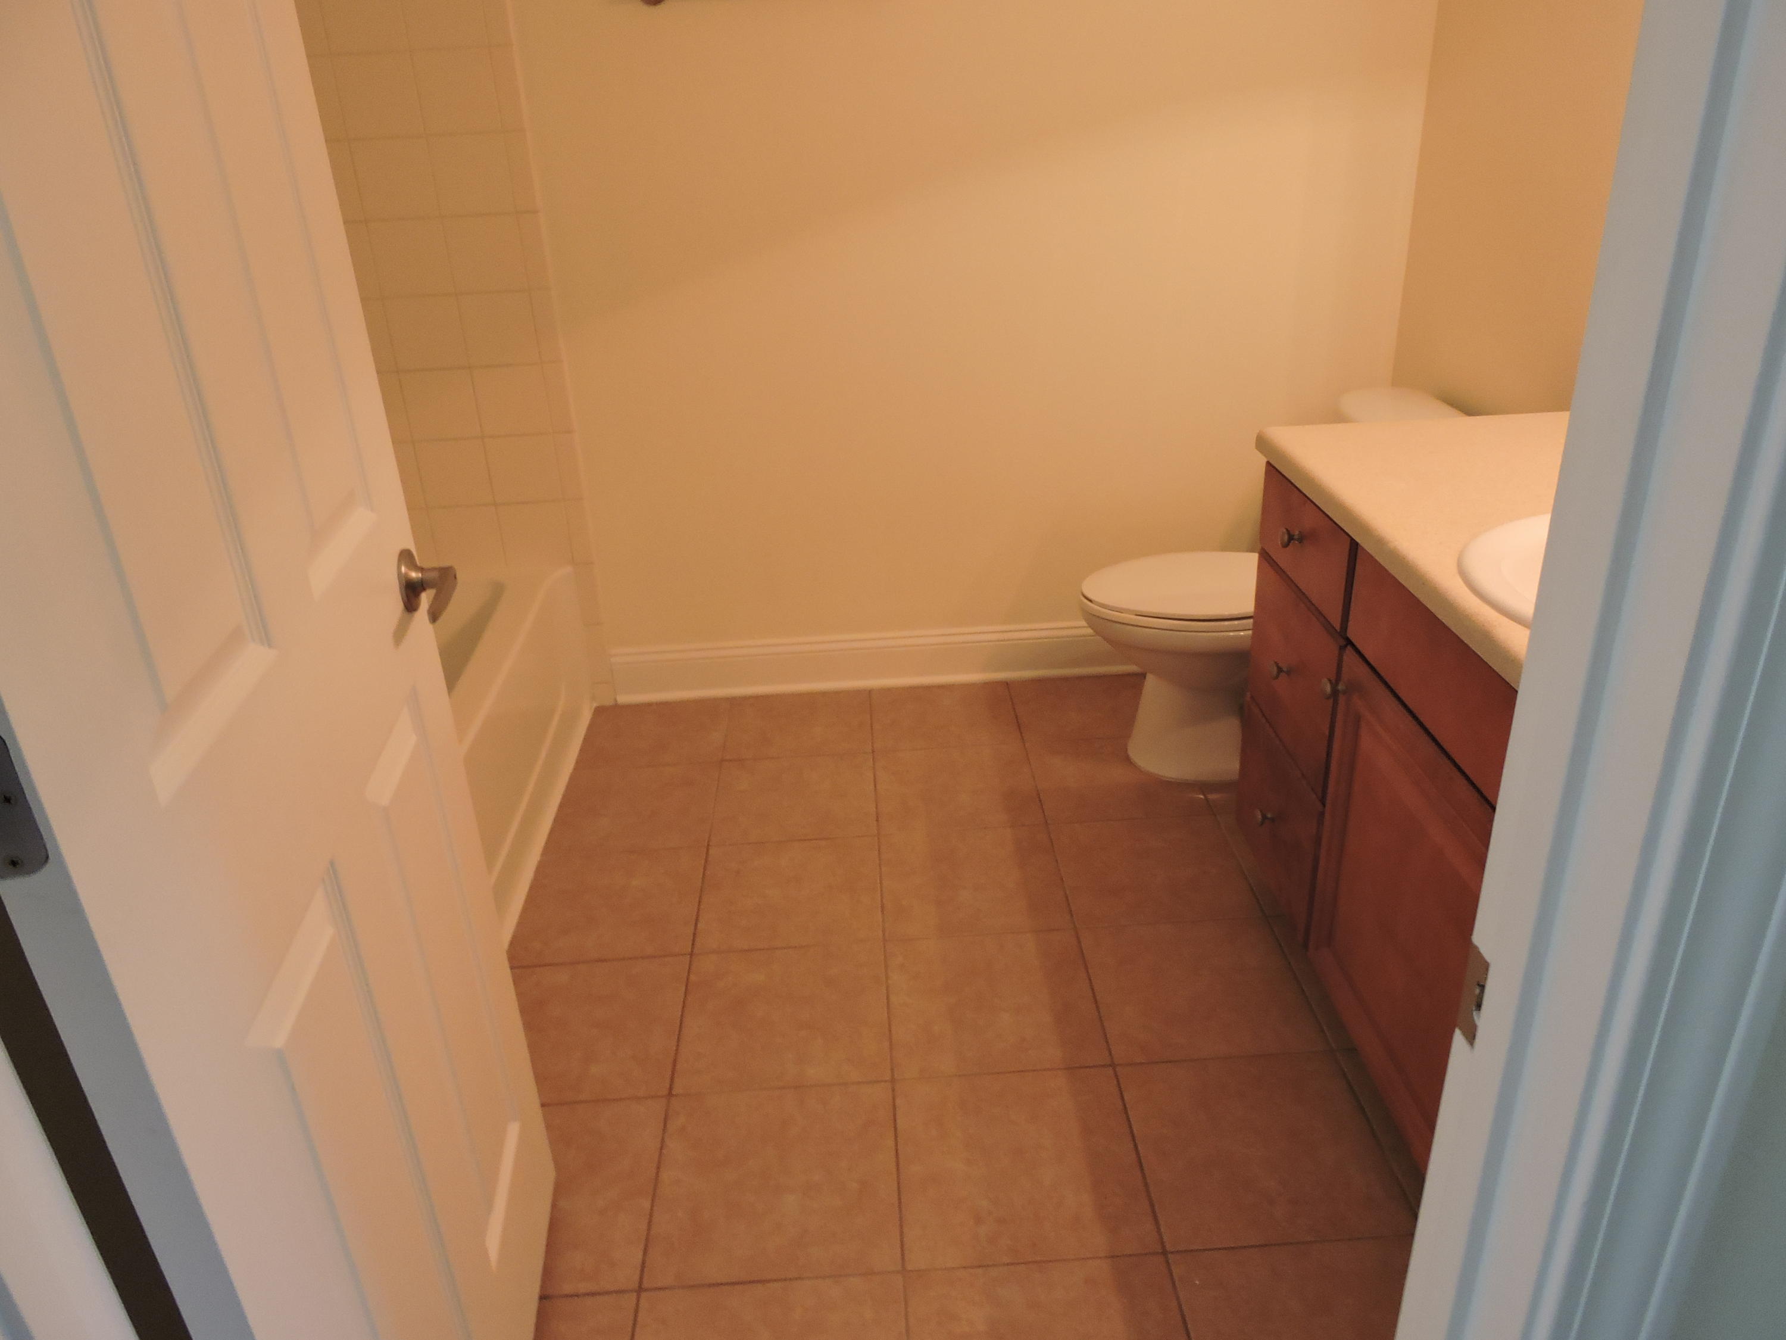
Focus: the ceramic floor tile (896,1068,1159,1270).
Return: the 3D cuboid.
[{"bbox_3d":[0.175,0.681,1.714,0.330,0.010,0.330,-3,26,-1],"label":"ceramic floor tile"}]

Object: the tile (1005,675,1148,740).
[{"bbox_3d":[0.454,0.091,2.930,0.327,0.010,0.321,-3,25,-1],"label":"tile"}]

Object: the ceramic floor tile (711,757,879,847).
[{"bbox_3d":[-0.201,0.271,2.617,0.327,0.010,0.327,-3,25,-1],"label":"ceramic floor tile"}]

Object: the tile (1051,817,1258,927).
[{"bbox_3d":[0.479,0.375,2.318,0.330,0.010,0.330,-3,26,-1],"label":"tile"}]

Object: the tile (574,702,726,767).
[{"bbox_3d":[-0.550,0.153,2.887,0.330,0.010,0.309,-3,26,-1],"label":"tile"}]

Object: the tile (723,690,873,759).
[{"bbox_3d":[-0.217,0.133,2.893,0.330,0.010,0.309,-3,26,-1],"label":"tile"}]

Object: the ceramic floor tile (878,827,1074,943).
[{"bbox_3d":[0.145,0.395,2.311,0.330,0.010,0.330,-3,26,-1],"label":"ceramic floor tile"}]

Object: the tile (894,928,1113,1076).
[{"bbox_3d":[0.162,0.537,2.018,0.327,0.010,0.327,-3,25,-1],"label":"tile"}]

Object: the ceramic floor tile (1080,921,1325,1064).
[{"bbox_3d":[0.496,0.518,2.025,0.327,0.010,0.327,-3,25,-1],"label":"ceramic floor tile"}]

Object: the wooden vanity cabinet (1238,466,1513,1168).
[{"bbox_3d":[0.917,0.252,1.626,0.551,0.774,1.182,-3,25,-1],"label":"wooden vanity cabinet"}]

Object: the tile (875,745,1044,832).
[{"bbox_3d":[0.133,0.252,2.624,0.327,0.010,0.327,-3,25,-1],"label":"tile"}]

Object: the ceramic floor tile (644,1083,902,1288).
[{"bbox_3d":[-0.159,0.700,1.709,0.327,0.010,0.327,-3,25,-1],"label":"ceramic floor tile"}]

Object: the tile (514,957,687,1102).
[{"bbox_3d":[-0.506,0.578,1.999,0.330,0.010,0.330,-3,26,-1],"label":"tile"}]

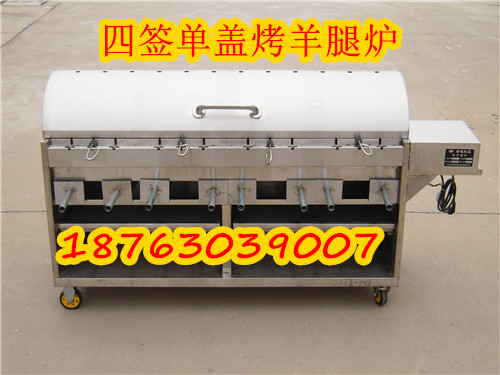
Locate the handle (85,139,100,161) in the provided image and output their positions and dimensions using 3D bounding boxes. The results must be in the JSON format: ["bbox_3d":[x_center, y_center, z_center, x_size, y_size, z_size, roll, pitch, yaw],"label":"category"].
[{"bbox_3d":[-0.536,-0.126,2.906,0.052,0.050,0.085,0,23,-1],"label":"handle"}]

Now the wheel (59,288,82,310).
[{"bbox_3d":[-0.673,0.412,3.200,0.085,0.093,0.040,0,23,-1],"label":"wheel"}]

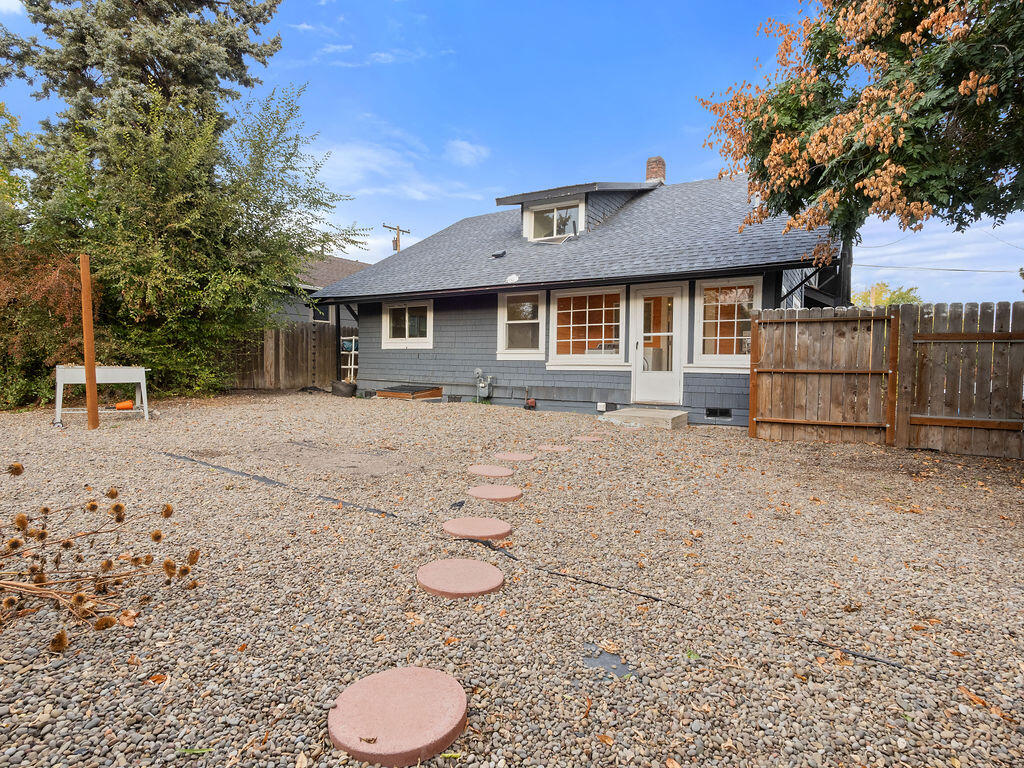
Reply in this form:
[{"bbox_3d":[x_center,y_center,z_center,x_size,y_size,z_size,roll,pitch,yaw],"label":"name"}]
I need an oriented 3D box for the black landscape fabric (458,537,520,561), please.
[{"bbox_3d":[-0.129,1.005,3.271,0.537,0.030,0.111,3,5,40],"label":"black landscape fabric"}]

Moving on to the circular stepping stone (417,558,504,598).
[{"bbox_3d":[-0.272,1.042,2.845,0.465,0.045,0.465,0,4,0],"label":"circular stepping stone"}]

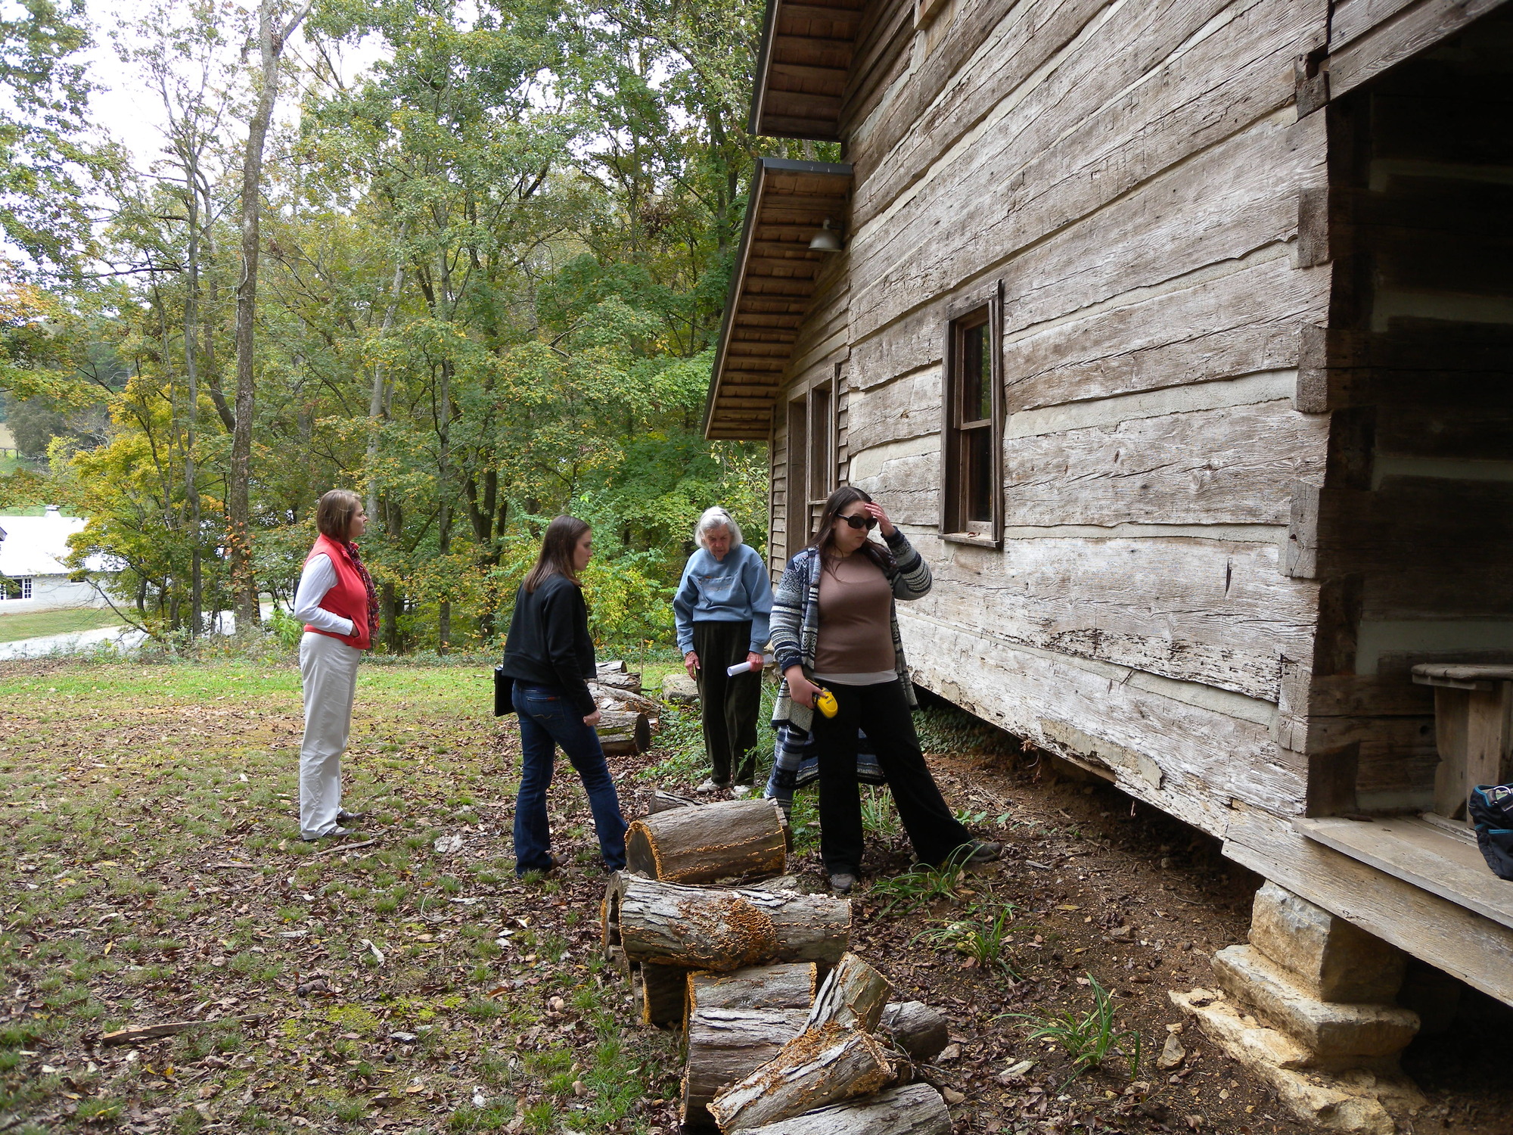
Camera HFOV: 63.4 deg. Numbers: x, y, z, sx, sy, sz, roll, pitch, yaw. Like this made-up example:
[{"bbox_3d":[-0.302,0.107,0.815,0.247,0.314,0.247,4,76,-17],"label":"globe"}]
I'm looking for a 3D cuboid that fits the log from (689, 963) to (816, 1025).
[{"bbox_3d":[-0.009,1.290,3.518,0.370,0.290,0.290,-1,4,-8],"label":"log"}]

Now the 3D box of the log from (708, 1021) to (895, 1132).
[{"bbox_3d":[0.110,1.206,2.894,0.440,0.140,0.140,-19,9,-20],"label":"log"}]

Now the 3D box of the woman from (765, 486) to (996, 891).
[{"bbox_3d":[0.529,0.499,5.140,0.900,1.620,0.520,1,2,-15],"label":"woman"}]

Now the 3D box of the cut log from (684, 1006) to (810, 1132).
[{"bbox_3d":[0.010,1.308,3.229,0.410,0.300,0.300,0,4,-4],"label":"cut log"}]

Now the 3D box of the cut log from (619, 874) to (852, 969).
[{"bbox_3d":[-0.067,1.078,3.724,0.690,0.270,0.260,0,4,2],"label":"cut log"}]

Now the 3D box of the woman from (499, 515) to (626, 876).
[{"bbox_3d":[-0.855,0.550,5.351,0.500,1.575,0.500,-3,5,-33],"label":"woman"}]

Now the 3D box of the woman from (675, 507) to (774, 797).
[{"bbox_3d":[-0.174,0.454,6.548,0.540,1.540,0.400,0,4,7],"label":"woman"}]

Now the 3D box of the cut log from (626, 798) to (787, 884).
[{"bbox_3d":[-0.193,1.100,4.922,0.580,0.285,0.285,-1,3,-31],"label":"cut log"}]

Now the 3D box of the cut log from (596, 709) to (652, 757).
[{"bbox_3d":[-0.920,1.023,7.591,0.500,0.250,0.250,2,2,16],"label":"cut log"}]

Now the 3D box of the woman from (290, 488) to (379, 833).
[{"bbox_3d":[-1.973,0.455,5.746,0.400,1.650,0.480,-1,4,-12],"label":"woman"}]

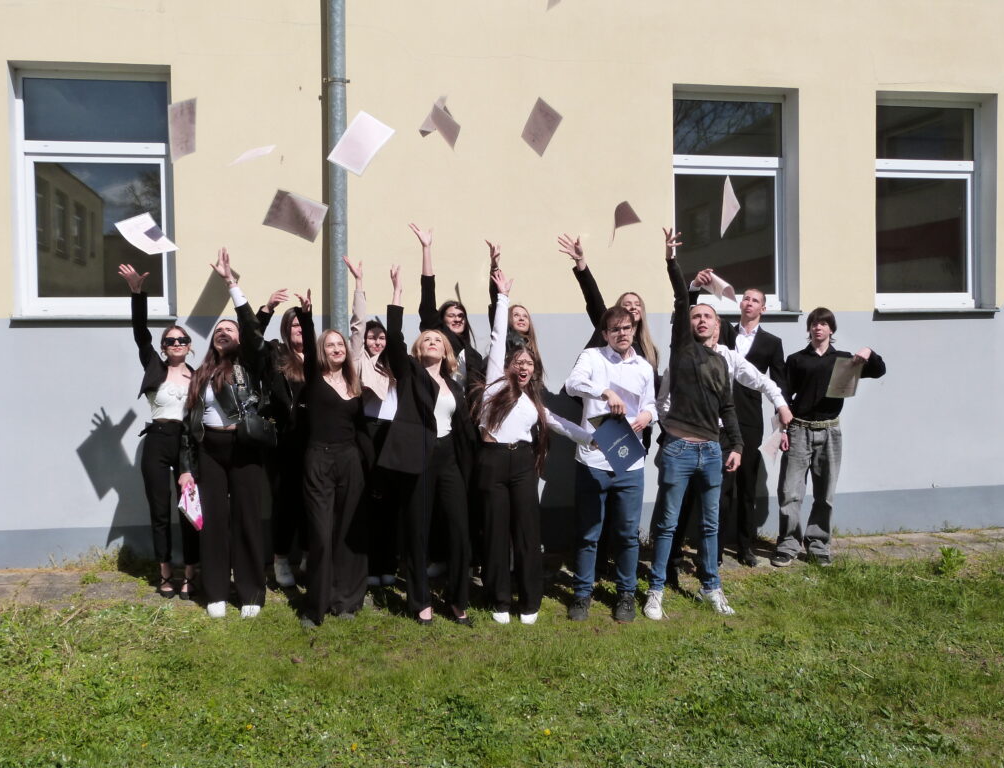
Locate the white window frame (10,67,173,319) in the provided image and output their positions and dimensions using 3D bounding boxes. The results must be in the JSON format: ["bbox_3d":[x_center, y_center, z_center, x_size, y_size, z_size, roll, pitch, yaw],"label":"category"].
[{"bbox_3d":[-2.946,-1.383,7.049,1.070,1.770,0.100,-1,2,-11],"label":"white window frame"}]

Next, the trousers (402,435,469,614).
[{"bbox_3d":[-0.377,0.809,5.620,0.380,1.020,0.300,-1,2,-5],"label":"trousers"}]

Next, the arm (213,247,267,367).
[{"bbox_3d":[-1.554,-0.453,5.780,0.170,0.730,0.180,-14,6,-8],"label":"arm"}]

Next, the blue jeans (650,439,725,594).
[{"bbox_3d":[1.075,0.759,5.720,0.400,0.890,0.290,-1,3,-10],"label":"blue jeans"}]

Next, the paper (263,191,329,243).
[{"bbox_3d":[-1.084,-0.881,5.130,0.295,0.210,0.025,14,24,-31],"label":"paper"}]

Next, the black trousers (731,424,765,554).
[{"bbox_3d":[1.626,0.693,6.600,0.370,0.940,0.270,-1,3,-11],"label":"black trousers"}]

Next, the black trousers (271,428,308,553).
[{"bbox_3d":[-1.354,0.692,6.280,0.340,0.880,0.280,-1,2,-14],"label":"black trousers"}]

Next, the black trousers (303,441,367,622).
[{"bbox_3d":[-0.944,0.825,5.500,0.370,1.010,0.300,-1,3,0],"label":"black trousers"}]

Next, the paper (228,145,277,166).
[{"bbox_3d":[-1.342,-1.229,5.250,0.280,0.050,0.210,-18,21,-3],"label":"paper"}]

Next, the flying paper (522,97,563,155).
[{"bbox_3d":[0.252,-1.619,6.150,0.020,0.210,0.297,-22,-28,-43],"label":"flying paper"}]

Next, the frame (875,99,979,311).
[{"bbox_3d":[3.479,-1.480,8.122,1.060,1.730,0.110,-1,3,-10],"label":"frame"}]

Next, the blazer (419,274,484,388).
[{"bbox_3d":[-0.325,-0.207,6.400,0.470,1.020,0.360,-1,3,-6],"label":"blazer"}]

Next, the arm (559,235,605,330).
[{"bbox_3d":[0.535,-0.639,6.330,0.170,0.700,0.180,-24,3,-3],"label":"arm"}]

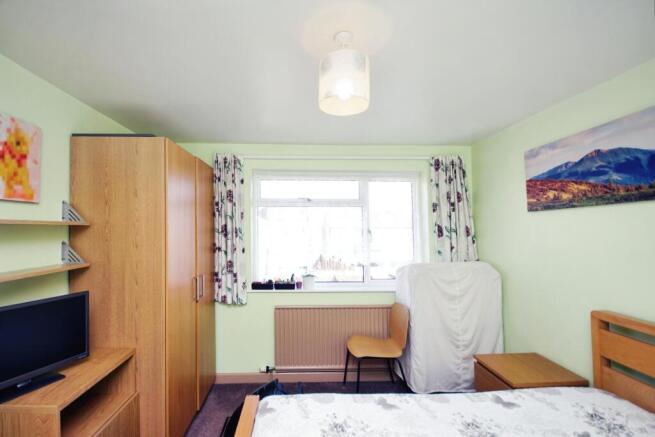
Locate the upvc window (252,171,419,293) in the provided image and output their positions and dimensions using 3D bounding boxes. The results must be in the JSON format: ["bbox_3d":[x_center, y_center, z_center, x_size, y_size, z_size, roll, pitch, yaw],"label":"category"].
[{"bbox_3d":[0.095,0.120,2.840,1.750,1.200,0.100,0,-1,-2],"label":"upvc window"}]

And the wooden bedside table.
[{"bbox_3d":[1.310,1.305,1.800,0.490,0.640,0.380,0,-1,-5],"label":"wooden bedside table"}]

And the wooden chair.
[{"bbox_3d":[0.435,1.225,2.495,0.520,0.840,0.440,0,-1,-12],"label":"wooden chair"}]

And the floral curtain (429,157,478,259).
[{"bbox_3d":[1.240,0.110,2.650,0.470,1.420,0.150,0,-1,-2],"label":"floral curtain"}]

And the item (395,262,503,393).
[{"bbox_3d":[1.070,1.010,2.460,0.800,1.160,0.400,0,-1,-2],"label":"item"}]

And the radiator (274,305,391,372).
[{"bbox_3d":[0.070,1.155,2.680,1.180,0.600,0.100,0,-1,-2],"label":"radiator"}]

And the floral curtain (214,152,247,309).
[{"bbox_3d":[-0.933,0.106,2.620,0.330,1.440,0.120,0,-1,-2],"label":"floral curtain"}]

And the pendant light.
[{"bbox_3d":[0.070,-0.627,1.165,0.215,0.300,0.215,0,-1,0],"label":"pendant light"}]

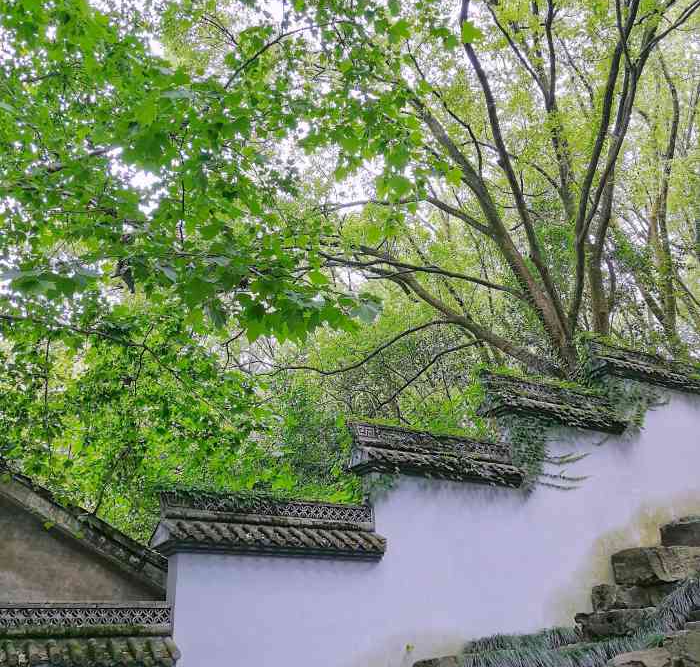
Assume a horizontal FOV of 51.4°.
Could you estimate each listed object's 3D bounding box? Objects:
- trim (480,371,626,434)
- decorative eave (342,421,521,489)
[{"bbox_3d":[3.266,1.231,11.870,2.840,0.770,0.580,12,-28,-30],"label":"trim"},{"bbox_3d":[1.194,1.767,10.166,2.760,0.730,0.580,12,-28,-30],"label":"decorative eave"}]

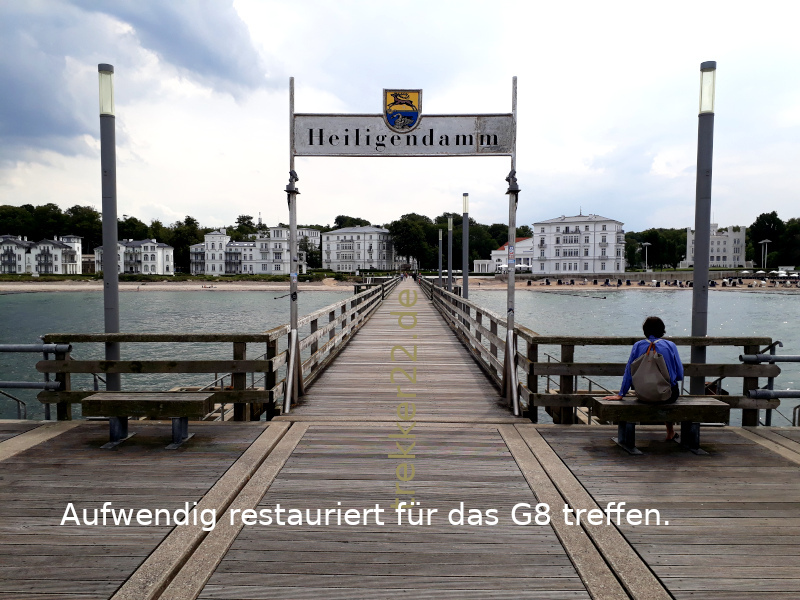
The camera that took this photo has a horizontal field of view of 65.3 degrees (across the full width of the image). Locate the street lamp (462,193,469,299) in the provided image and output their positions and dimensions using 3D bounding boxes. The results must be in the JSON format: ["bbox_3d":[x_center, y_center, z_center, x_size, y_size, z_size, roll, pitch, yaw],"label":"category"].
[{"bbox_3d":[1.986,-1.144,18.867,0.170,4.120,0.170,0,3,0],"label":"street lamp"}]

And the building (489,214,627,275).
[{"bbox_3d":[54.751,-18.893,217.646,42.000,19.500,19.000,1,3,28],"label":"building"}]

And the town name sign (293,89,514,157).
[{"bbox_3d":[0.044,-2.210,7.790,2.770,0.840,0.070,0,3,1],"label":"town name sign"}]

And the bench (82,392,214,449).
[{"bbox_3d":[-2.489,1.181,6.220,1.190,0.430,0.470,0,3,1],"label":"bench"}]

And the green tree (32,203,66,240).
[{"bbox_3d":[-128.409,-22.857,229.196,13.000,25.800,13.000,0,3,0],"label":"green tree"}]

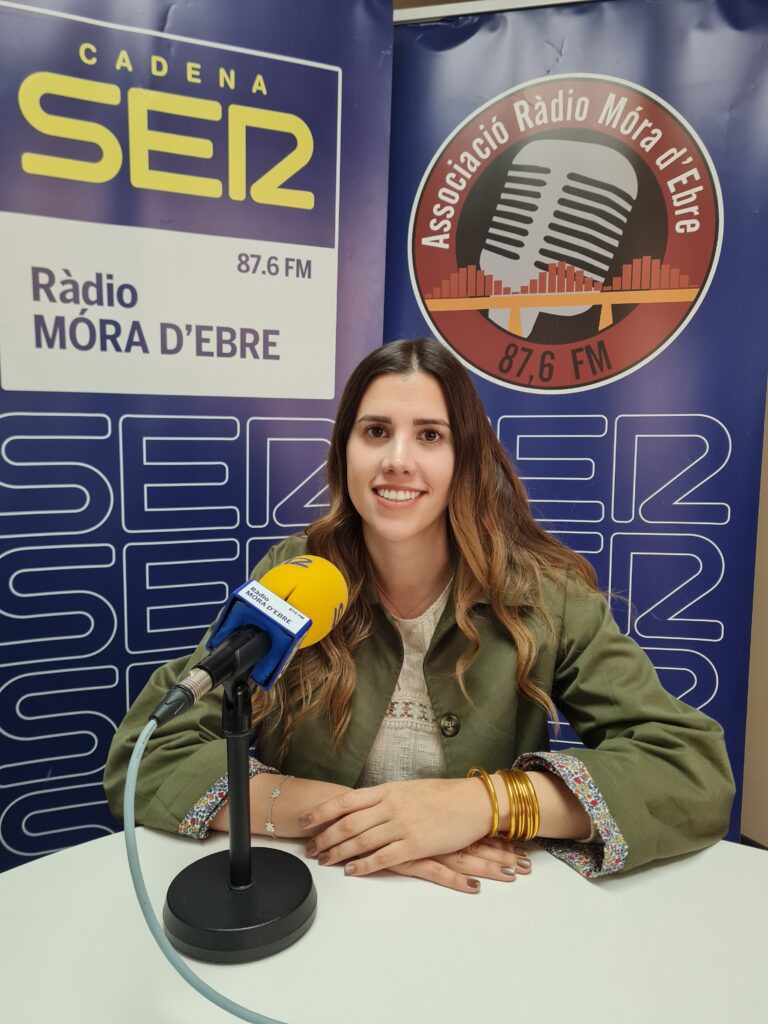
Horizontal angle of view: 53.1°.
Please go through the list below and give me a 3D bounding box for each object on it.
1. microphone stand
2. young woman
[{"bbox_3d":[-0.124,0.246,0.659,0.132,0.210,0.132,0,6,0],"label":"microphone stand"},{"bbox_3d":[0.025,0.407,0.984,0.660,1.240,0.640,1,6,6],"label":"young woman"}]

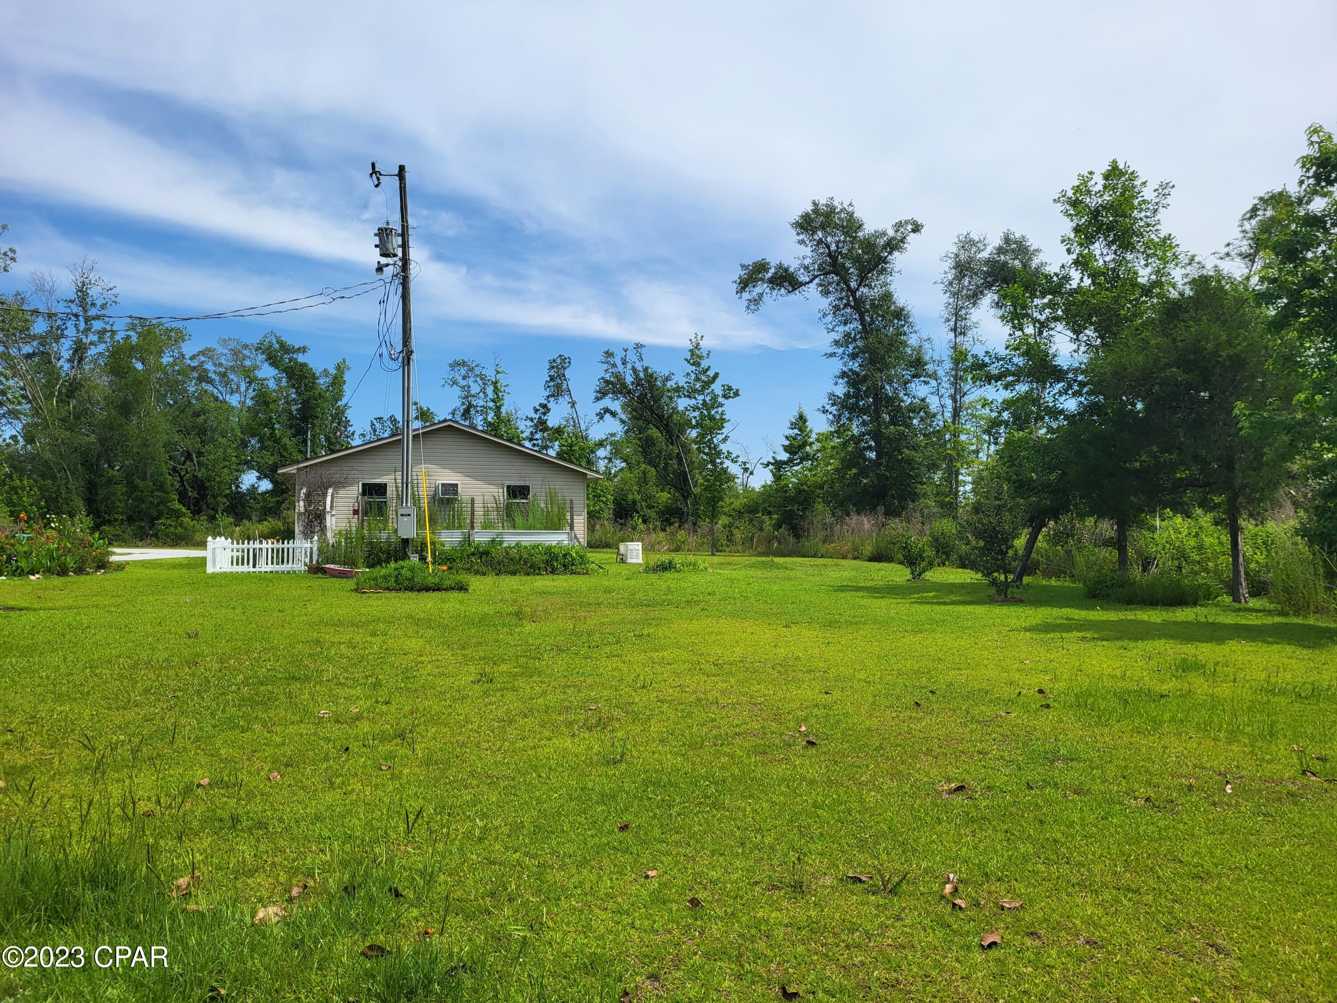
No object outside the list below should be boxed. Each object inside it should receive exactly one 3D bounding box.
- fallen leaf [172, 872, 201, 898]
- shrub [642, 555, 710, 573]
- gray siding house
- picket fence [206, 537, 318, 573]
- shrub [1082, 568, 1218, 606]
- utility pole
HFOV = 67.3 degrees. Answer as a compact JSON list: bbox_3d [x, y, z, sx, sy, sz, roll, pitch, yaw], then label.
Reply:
[{"bbox_3d":[-1.945,1.547,4.050,0.110,0.065,0.100,1,-2,-26],"label":"fallen leaf"},{"bbox_3d":[0.190,1.610,25.800,1.750,0.420,1.300,0,-2,0],"label":"shrub"},{"bbox_3d":[-9.250,-0.330,39.400,10.440,4.300,13.500,0,-2,-17],"label":"gray siding house"},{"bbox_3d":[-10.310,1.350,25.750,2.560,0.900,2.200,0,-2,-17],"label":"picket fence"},{"bbox_3d":[8.170,1.440,17.000,2.200,0.600,1.600,-1,-2,26],"label":"shrub"},{"bbox_3d":[-6.580,-3.250,24.000,1.000,9.650,0.550,0,-2,0],"label":"utility pole"}]

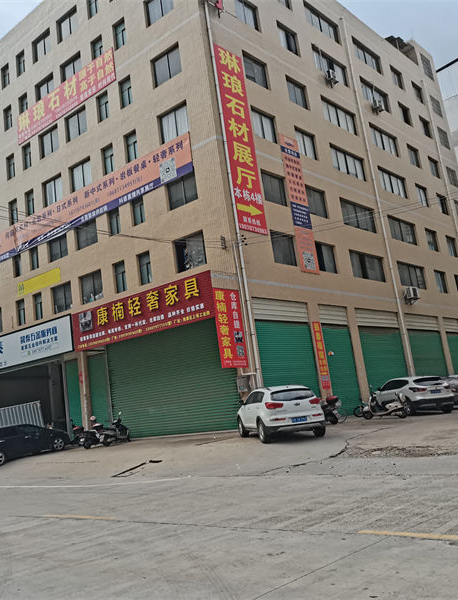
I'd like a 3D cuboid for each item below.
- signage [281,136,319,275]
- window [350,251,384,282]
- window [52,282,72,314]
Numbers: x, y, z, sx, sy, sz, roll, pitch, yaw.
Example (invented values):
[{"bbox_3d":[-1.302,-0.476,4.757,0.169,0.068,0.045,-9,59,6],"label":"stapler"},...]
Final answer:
[{"bbox_3d":[3.504,-4.731,29.434,0.060,7.060,1.470,-17,-14,39],"label":"signage"},{"bbox_3d":[7.958,-1.871,34.145,0.150,1.498,3.817,-17,-15,39],"label":"window"},{"bbox_3d":[-8.770,-0.089,31.975,1.650,1.420,0.200,-16,-14,37],"label":"window"}]

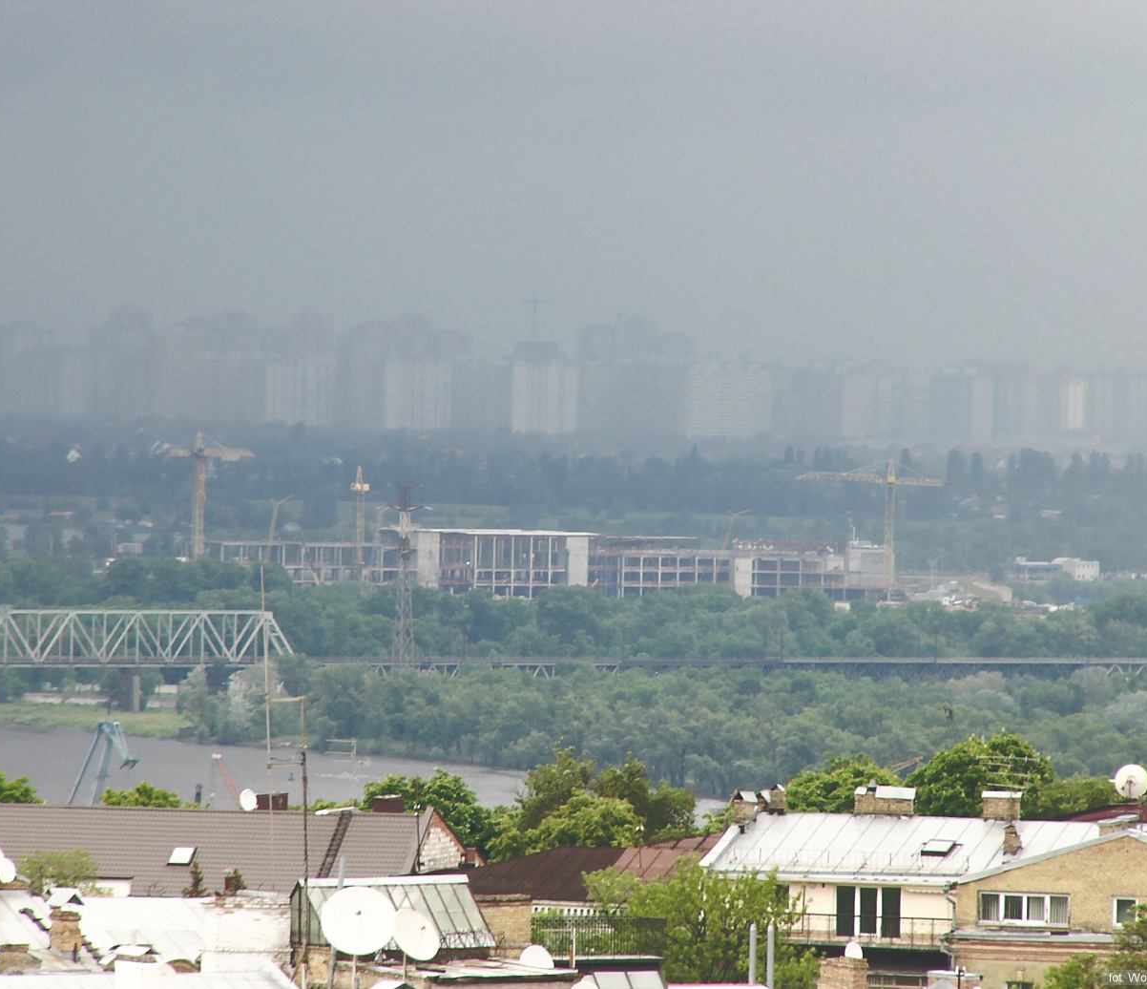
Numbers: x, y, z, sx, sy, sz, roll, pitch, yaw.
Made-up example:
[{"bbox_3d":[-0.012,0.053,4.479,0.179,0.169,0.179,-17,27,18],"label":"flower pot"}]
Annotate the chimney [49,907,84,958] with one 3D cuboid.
[{"bbox_3d":[-16.551,14.292,492.000,0.800,1.720,0.680,0,1,-30],"label":"chimney"}]

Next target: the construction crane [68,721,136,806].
[{"bbox_3d":[-105.661,68.447,3300.313,24.000,38.000,12.000,1,1,32],"label":"construction crane"}]

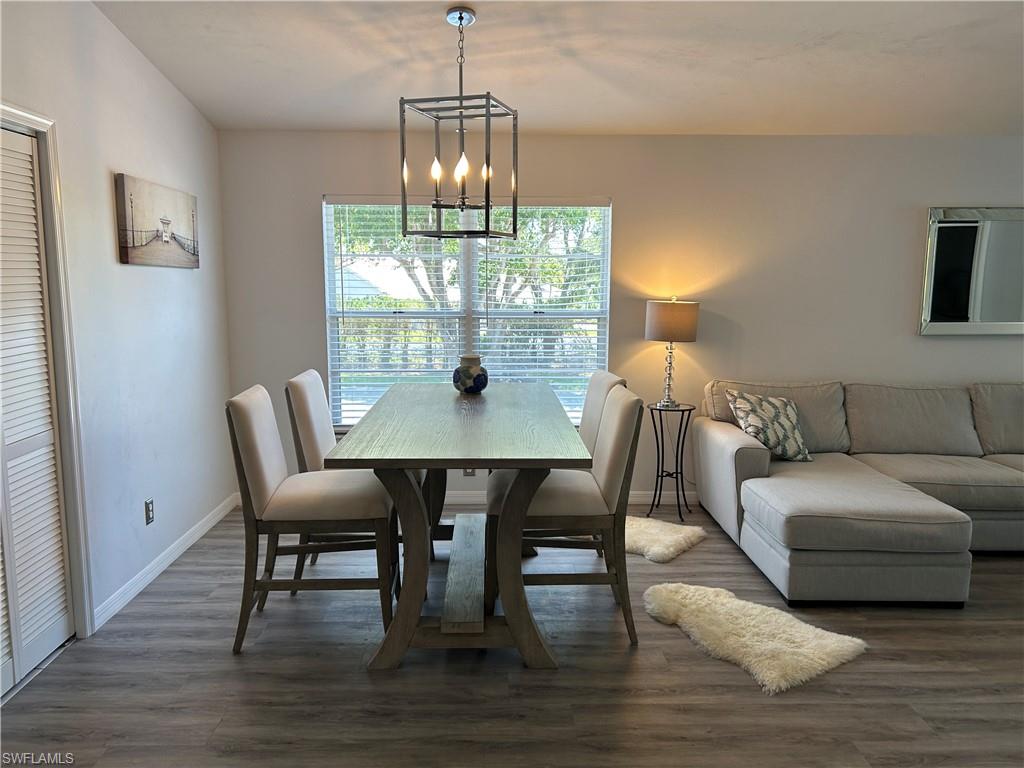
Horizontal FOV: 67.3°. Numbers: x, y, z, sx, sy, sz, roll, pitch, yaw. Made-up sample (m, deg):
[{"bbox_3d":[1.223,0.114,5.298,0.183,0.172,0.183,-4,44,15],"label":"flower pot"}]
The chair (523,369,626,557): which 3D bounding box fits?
[{"bbox_3d":[0.209,0.466,3.940,0.650,1.045,0.480,0,8,-2],"label":"chair"}]

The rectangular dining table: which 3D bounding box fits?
[{"bbox_3d":[-0.211,0.578,3.600,0.905,0.912,1.910,0,8,-2],"label":"rectangular dining table"}]

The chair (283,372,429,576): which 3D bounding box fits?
[{"bbox_3d":[-0.744,0.476,3.856,0.650,1.045,0.480,0,8,-2],"label":"chair"}]

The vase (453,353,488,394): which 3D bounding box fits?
[{"bbox_3d":[-0.223,-0.058,4.144,0.185,0.205,0.185,0,8,-2],"label":"vase"}]

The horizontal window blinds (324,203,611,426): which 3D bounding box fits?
[{"bbox_3d":[-0.286,-0.453,5.068,1.860,1.450,0.100,0,8,-2],"label":"horizontal window blinds"}]

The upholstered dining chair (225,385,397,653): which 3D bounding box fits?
[{"bbox_3d":[-0.806,0.552,3.288,0.650,1.045,0.480,0,8,-2],"label":"upholstered dining chair"}]

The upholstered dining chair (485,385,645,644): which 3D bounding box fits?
[{"bbox_3d":[0.202,0.546,3.345,0.650,1.045,0.480,0,8,-2],"label":"upholstered dining chair"}]

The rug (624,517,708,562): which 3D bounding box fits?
[{"bbox_3d":[0.635,0.882,4.564,0.900,0.056,0.650,4,9,30],"label":"rug"}]

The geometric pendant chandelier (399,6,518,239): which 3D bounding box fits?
[{"bbox_3d":[-0.230,-1.176,3.520,0.400,1.000,0.400,2,8,17],"label":"geometric pendant chandelier"}]

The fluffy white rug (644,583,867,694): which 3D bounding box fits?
[{"bbox_3d":[0.929,1.048,3.328,0.630,0.056,0.930,-6,9,-36],"label":"fluffy white rug"}]

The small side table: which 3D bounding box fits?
[{"bbox_3d":[1.025,0.501,4.974,0.310,0.705,0.310,0,8,-2],"label":"small side table"}]

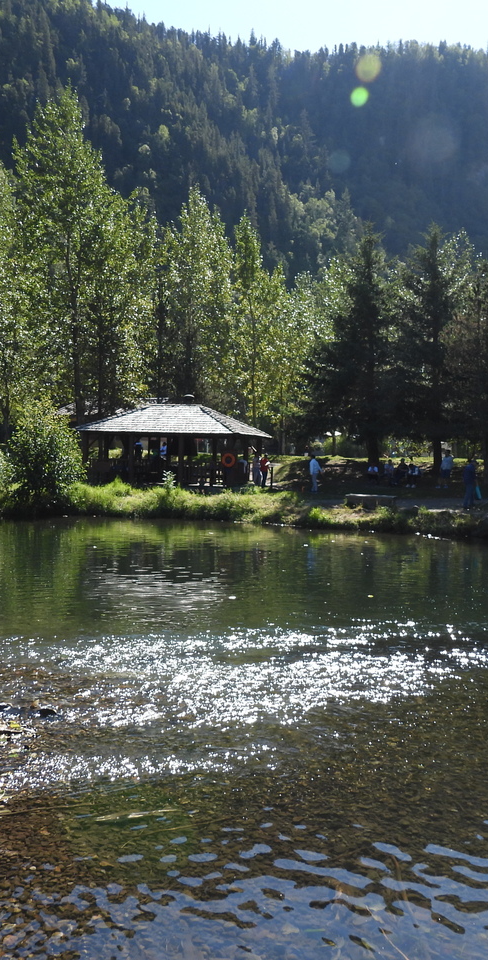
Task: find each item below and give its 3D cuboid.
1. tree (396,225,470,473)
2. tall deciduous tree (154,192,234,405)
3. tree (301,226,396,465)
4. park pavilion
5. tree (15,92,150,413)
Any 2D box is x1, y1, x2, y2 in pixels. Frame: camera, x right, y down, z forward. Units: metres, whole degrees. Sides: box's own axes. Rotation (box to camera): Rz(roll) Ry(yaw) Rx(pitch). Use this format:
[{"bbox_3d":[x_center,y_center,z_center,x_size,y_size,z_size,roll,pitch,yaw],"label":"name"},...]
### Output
[{"bbox_3d":[9.401,-6.594,44.500,3.710,12.230,3.900,1,1,0],"label":"tree"},{"bbox_3d":[-3.068,-10.101,55.000,4.960,15.930,5.210,1,1,0],"label":"tall deciduous tree"},{"bbox_3d":[5.357,-6.793,45.500,4.720,12.000,4.720,1,1,0],"label":"tree"},{"bbox_3d":[-3.450,-1.970,45.000,8.300,4.550,6.400,1,1,17],"label":"park pavilion"},{"bbox_3d":[-9.211,-11.944,50.000,7.440,20.000,7.060,1,1,0],"label":"tree"}]

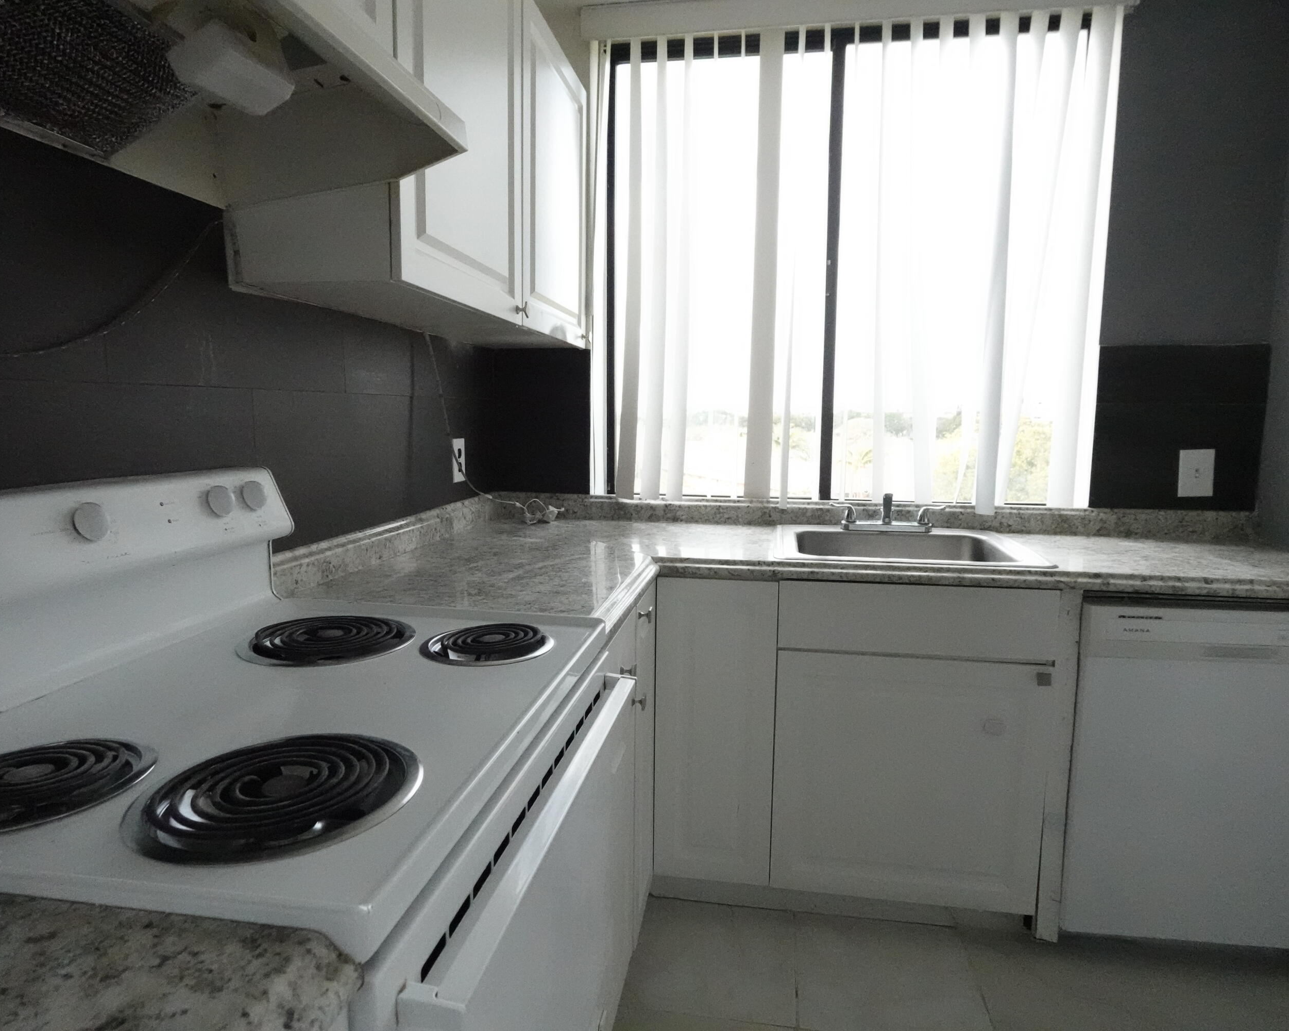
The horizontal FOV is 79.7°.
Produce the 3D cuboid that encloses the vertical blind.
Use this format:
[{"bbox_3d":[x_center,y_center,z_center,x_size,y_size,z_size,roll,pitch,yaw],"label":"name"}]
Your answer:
[{"bbox_3d":[0.583,-0.701,2.252,1.400,1.355,0.090,1,8,9],"label":"vertical blind"}]

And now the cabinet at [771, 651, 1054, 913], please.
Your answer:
[{"bbox_3d":[0.660,0.607,2.077,0.623,0.615,0.465,1,8,9],"label":"cabinet"}]

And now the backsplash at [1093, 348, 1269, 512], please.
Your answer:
[{"bbox_3d":[1.532,-0.248,2.216,0.448,0.468,0.020,1,8,9],"label":"backsplash"}]

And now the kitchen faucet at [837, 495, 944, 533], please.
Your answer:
[{"bbox_3d":[0.711,-0.008,2.211,0.315,0.132,0.230,1,8,9],"label":"kitchen faucet"}]

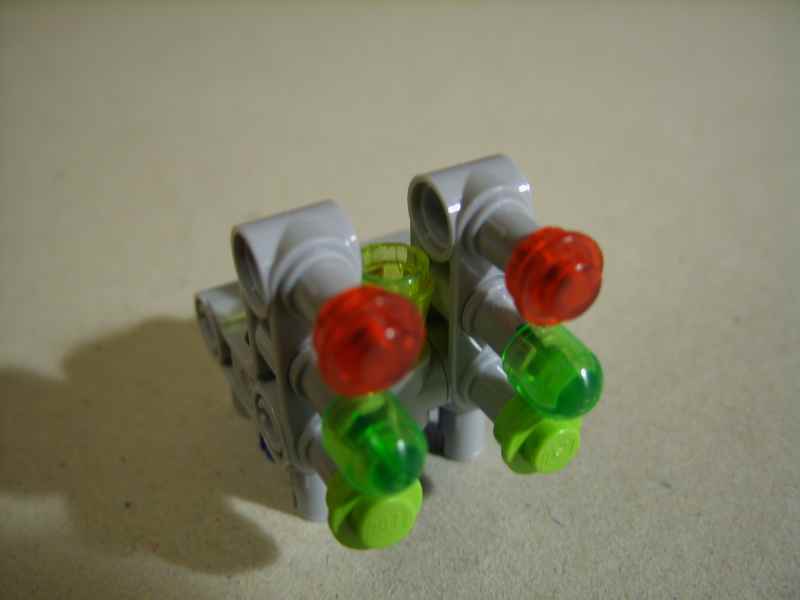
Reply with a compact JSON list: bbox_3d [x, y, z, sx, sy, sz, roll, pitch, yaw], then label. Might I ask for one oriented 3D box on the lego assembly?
[{"bbox_3d":[-0.002,0.004,0.080,0.024,0.032,0.035,-18,38,-23],"label":"lego assembly"}]

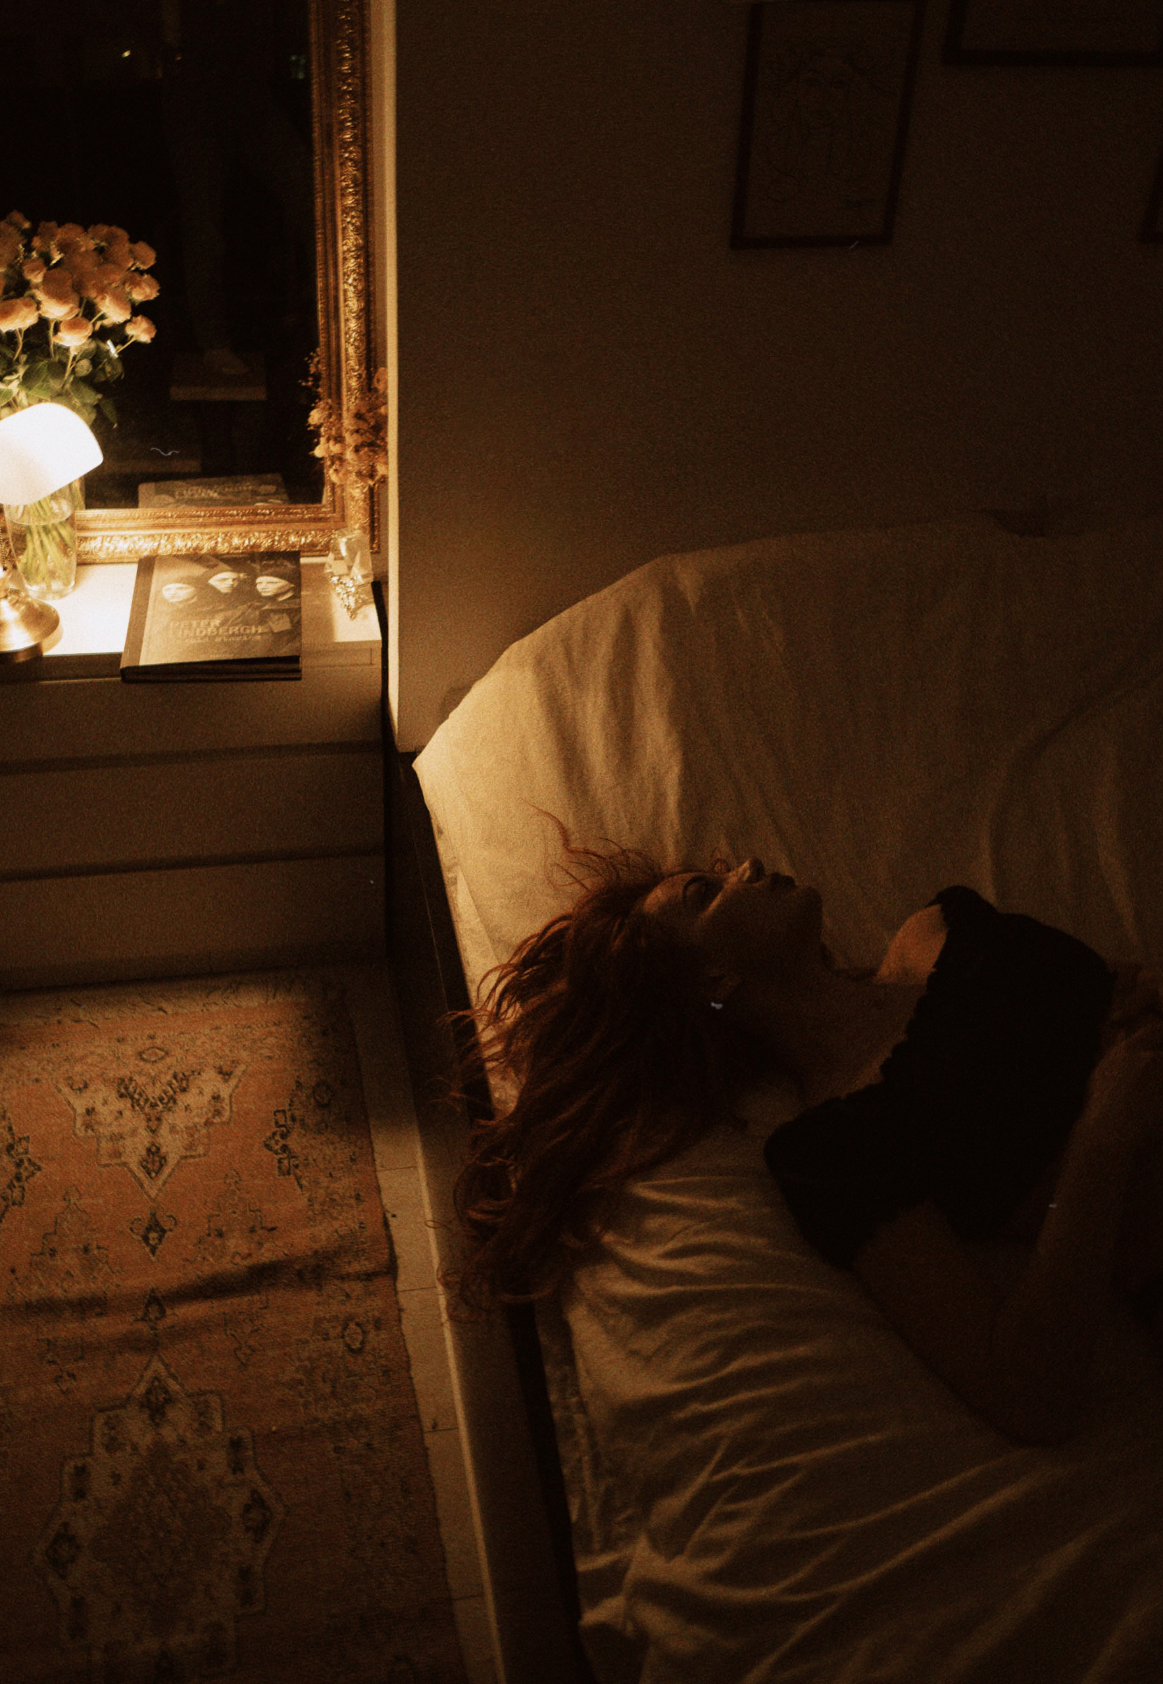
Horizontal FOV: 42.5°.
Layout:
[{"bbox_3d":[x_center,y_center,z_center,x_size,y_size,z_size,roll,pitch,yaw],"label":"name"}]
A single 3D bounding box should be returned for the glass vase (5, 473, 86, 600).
[{"bbox_3d":[-0.873,-0.512,2.406,0.119,0.230,0.119,-4,36,-11],"label":"glass vase"}]

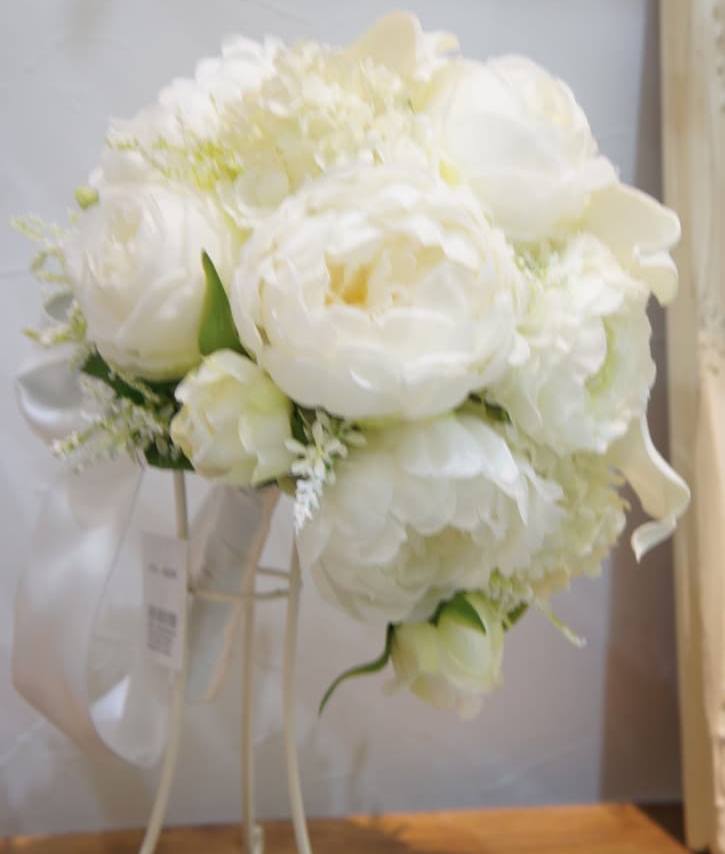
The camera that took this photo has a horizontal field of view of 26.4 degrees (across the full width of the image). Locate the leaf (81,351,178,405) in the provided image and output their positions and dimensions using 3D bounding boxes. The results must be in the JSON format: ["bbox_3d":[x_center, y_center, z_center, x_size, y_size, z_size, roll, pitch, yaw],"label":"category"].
[{"bbox_3d":[-0.103,-0.021,0.685,0.046,0.016,0.014,25,-19,16],"label":"leaf"}]

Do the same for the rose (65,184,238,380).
[{"bbox_3d":[-0.092,-0.063,0.672,0.077,0.080,0.073,4,-18,34],"label":"rose"}]

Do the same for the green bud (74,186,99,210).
[{"bbox_3d":[-0.125,-0.104,0.700,0.011,0.011,0.010,3,-5,24],"label":"green bud"}]

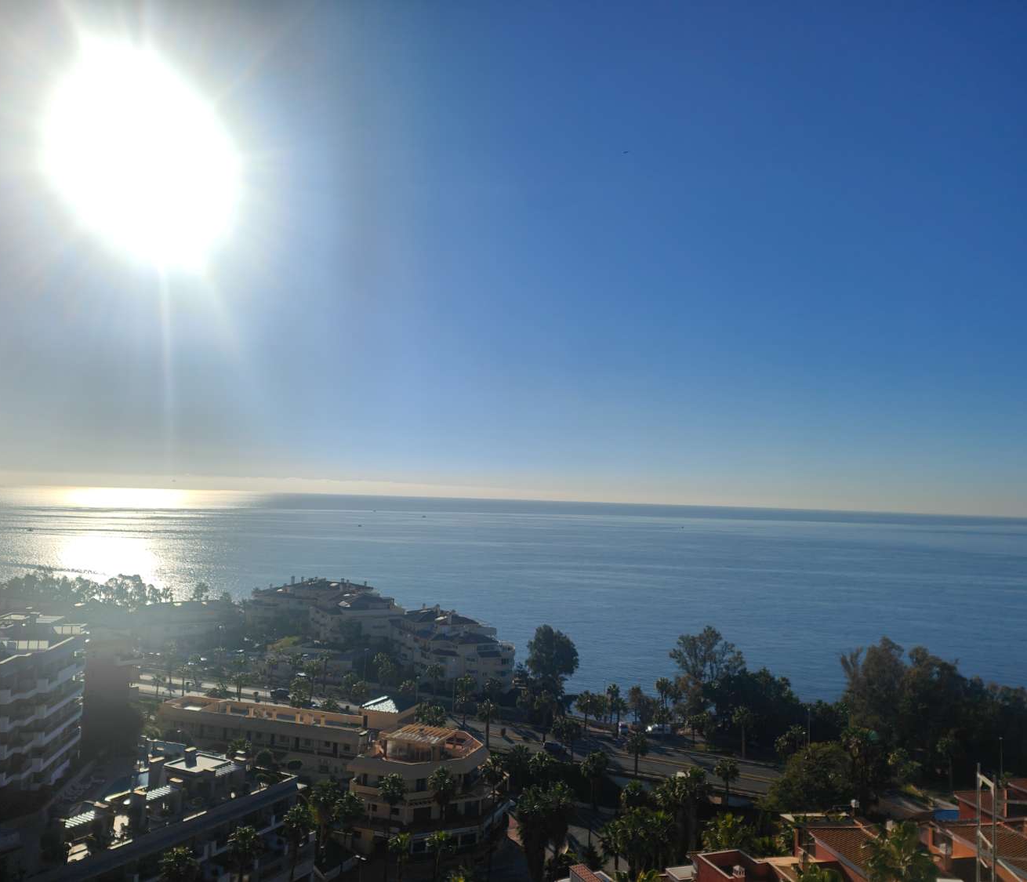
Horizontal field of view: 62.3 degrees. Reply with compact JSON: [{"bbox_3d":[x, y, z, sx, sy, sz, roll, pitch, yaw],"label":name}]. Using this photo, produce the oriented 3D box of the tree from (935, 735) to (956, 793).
[{"bbox_3d":[58.590,43.750,115.000,2.870,7.850,2.870,2,-4,0],"label":"tree"}]

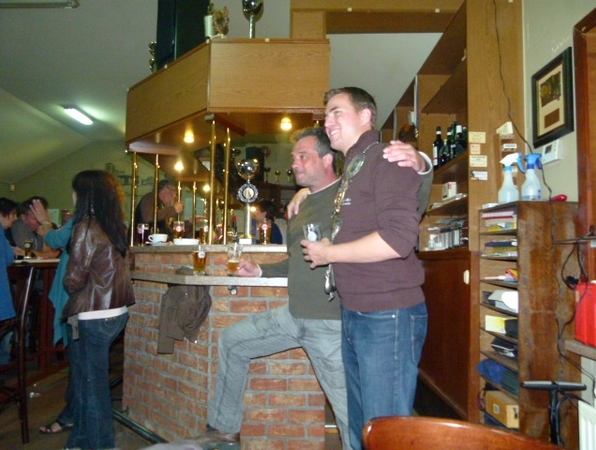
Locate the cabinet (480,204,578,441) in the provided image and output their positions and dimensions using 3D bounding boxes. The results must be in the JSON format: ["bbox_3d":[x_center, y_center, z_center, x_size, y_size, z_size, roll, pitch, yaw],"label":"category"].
[{"bbox_3d":[1.261,0.593,2.402,0.310,1.393,0.470,1,-3,-1],"label":"cabinet"}]

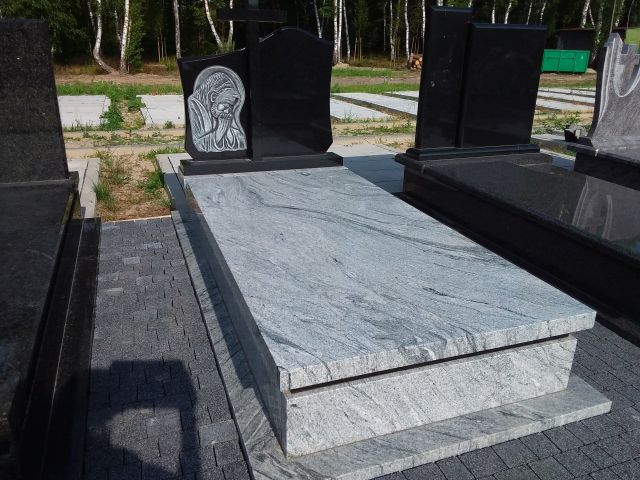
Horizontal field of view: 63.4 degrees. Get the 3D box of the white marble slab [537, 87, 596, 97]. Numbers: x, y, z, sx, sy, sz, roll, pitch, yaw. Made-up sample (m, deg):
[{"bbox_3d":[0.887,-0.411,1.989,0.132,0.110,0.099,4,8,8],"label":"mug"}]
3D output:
[{"bbox_3d":[8.068,-4.657,16.533,1.540,0.110,2.970,-6,22,-19],"label":"white marble slab"}]

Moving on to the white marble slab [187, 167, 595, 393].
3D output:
[{"bbox_3d":[0.046,-0.051,2.553,1.100,0.066,2.207,-6,22,-19],"label":"white marble slab"}]

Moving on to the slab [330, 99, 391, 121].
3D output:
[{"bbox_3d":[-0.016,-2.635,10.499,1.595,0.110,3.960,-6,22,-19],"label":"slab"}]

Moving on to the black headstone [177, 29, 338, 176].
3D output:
[{"bbox_3d":[-0.382,-0.934,3.480,1.122,0.902,0.242,-6,20,-19],"label":"black headstone"}]

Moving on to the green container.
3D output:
[{"bbox_3d":[18.685,-13.699,39.735,3.100,1.600,1.800,6,20,13],"label":"green container"}]

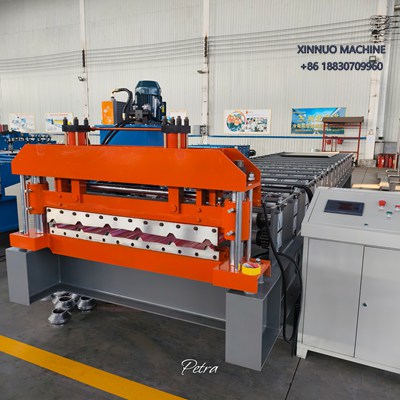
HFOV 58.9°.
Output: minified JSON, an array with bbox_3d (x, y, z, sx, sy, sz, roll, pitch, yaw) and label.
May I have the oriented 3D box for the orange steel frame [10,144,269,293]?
[{"bbox_3d":[-0.478,0.029,2.233,1.838,0.719,0.268,5,11,25],"label":"orange steel frame"}]

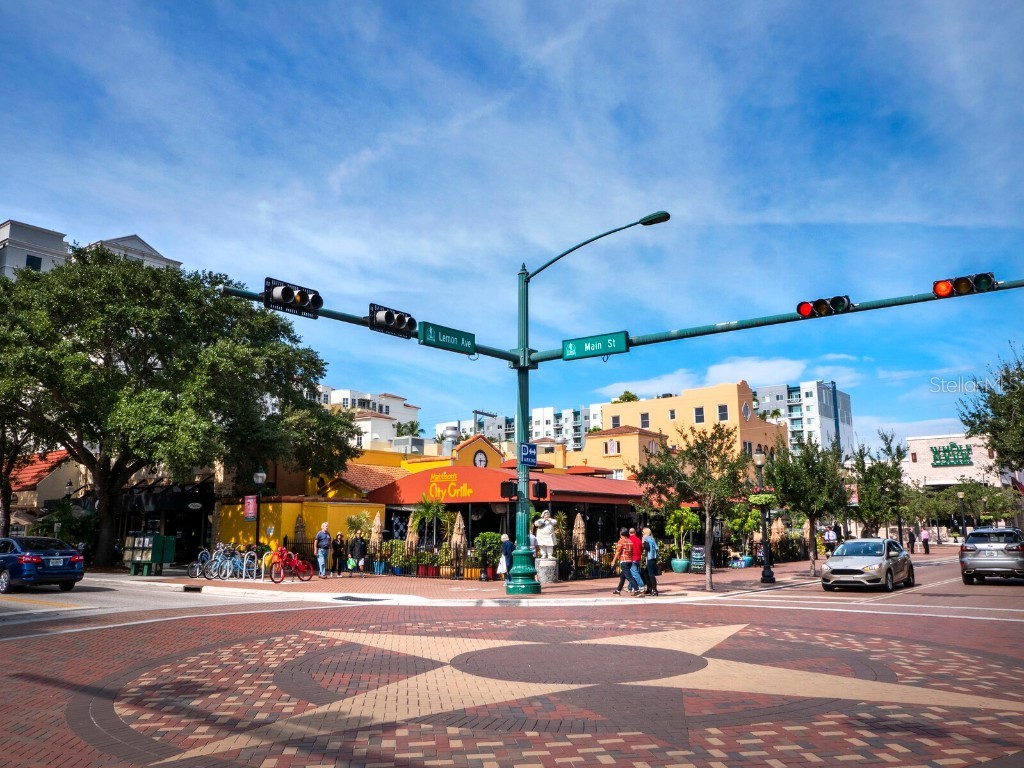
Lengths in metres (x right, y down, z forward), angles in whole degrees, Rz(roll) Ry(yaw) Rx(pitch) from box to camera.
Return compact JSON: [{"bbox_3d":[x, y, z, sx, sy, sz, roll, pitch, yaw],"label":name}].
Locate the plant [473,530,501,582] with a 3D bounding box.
[{"bbox_3d":[-0.845,5.932,28.610,0.979,1.648,0.928,0,-10,0],"label":"plant"}]

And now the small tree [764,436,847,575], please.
[{"bbox_3d":[10.690,4.392,30.163,2.906,5.129,2.906,-2,-10,8],"label":"small tree"}]

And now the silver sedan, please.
[{"bbox_3d":[10.953,5.505,25.378,1.850,1.470,4.500,-8,-13,37],"label":"silver sedan"}]

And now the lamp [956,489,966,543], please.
[{"bbox_3d":[29.012,8.758,53.264,0.450,4.243,0.450,-8,-13,37],"label":"lamp"}]

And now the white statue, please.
[{"bbox_3d":[1.125,4.935,27.199,0.729,1.557,0.550,0,-10,-1],"label":"white statue"}]

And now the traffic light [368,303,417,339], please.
[{"bbox_3d":[-2.652,-1.396,18.350,0.420,0.585,1.270,-8,-13,37],"label":"traffic light"}]

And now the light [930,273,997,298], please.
[{"bbox_3d":[8.591,-1.867,15.750,1.070,0.360,0.400,-8,-13,37],"label":"light"}]

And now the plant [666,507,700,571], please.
[{"bbox_3d":[6.760,6.213,33.086,1.369,2.571,1.309,0,-10,0],"label":"plant"}]

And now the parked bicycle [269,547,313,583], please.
[{"bbox_3d":[-7.089,5.846,26.692,0.580,1.060,1.660,-8,-13,37],"label":"parked bicycle"}]

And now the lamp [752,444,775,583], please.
[{"bbox_3d":[7.847,4.012,25.752,0.450,4.243,0.450,-8,-13,37],"label":"lamp"}]

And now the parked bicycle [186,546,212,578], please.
[{"bbox_3d":[-10.278,6.059,28.294,0.600,1.060,1.720,-8,-13,37],"label":"parked bicycle"}]

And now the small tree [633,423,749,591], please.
[{"bbox_3d":[5.111,3.474,23.715,3.207,4.746,3.047,-2,-10,8],"label":"small tree"}]

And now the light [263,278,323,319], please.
[{"bbox_3d":[-4.306,-1.677,16.250,0.420,0.585,1.270,-8,-13,37],"label":"light"}]

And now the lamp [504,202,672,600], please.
[{"bbox_3d":[2.019,0.591,22.117,5.140,9.893,0.949,-7,-12,35],"label":"lamp"}]

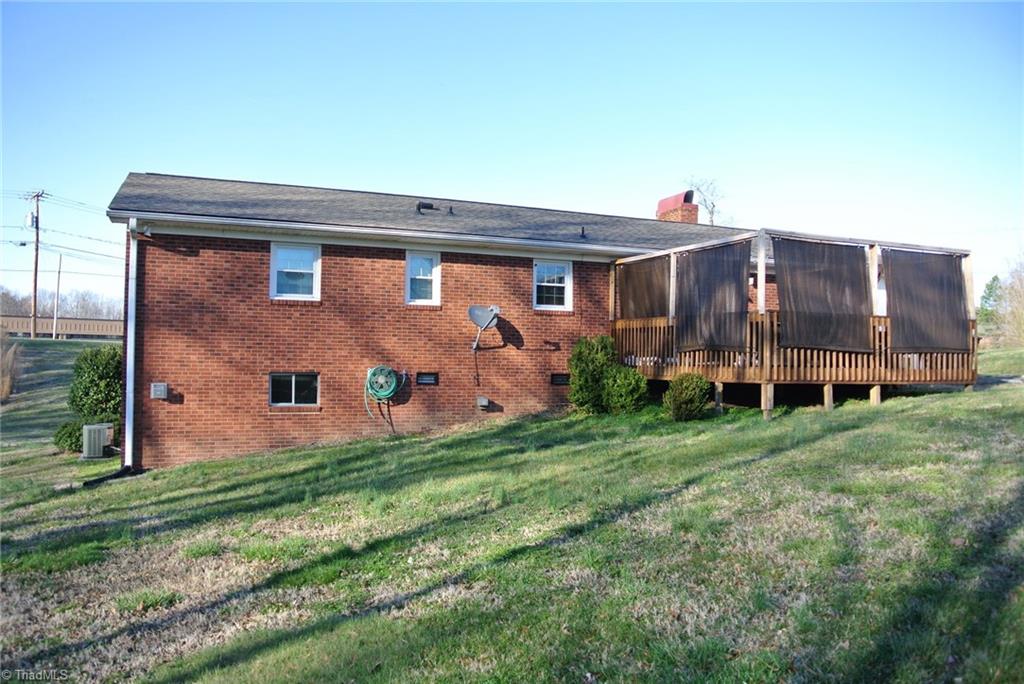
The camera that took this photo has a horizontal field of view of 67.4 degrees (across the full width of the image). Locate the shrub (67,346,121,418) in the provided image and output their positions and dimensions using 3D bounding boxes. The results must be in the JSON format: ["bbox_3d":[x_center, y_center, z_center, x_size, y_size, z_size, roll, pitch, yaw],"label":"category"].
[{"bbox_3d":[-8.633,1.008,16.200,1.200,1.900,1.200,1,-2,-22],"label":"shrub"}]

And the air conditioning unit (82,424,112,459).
[{"bbox_3d":[-8.045,1.936,14.950,0.500,0.670,0.520,1,-2,-22],"label":"air conditioning unit"}]

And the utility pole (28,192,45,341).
[{"bbox_3d":[-32.797,-5.346,53.000,2.200,10.300,0.650,-1,-2,44],"label":"utility pole"}]

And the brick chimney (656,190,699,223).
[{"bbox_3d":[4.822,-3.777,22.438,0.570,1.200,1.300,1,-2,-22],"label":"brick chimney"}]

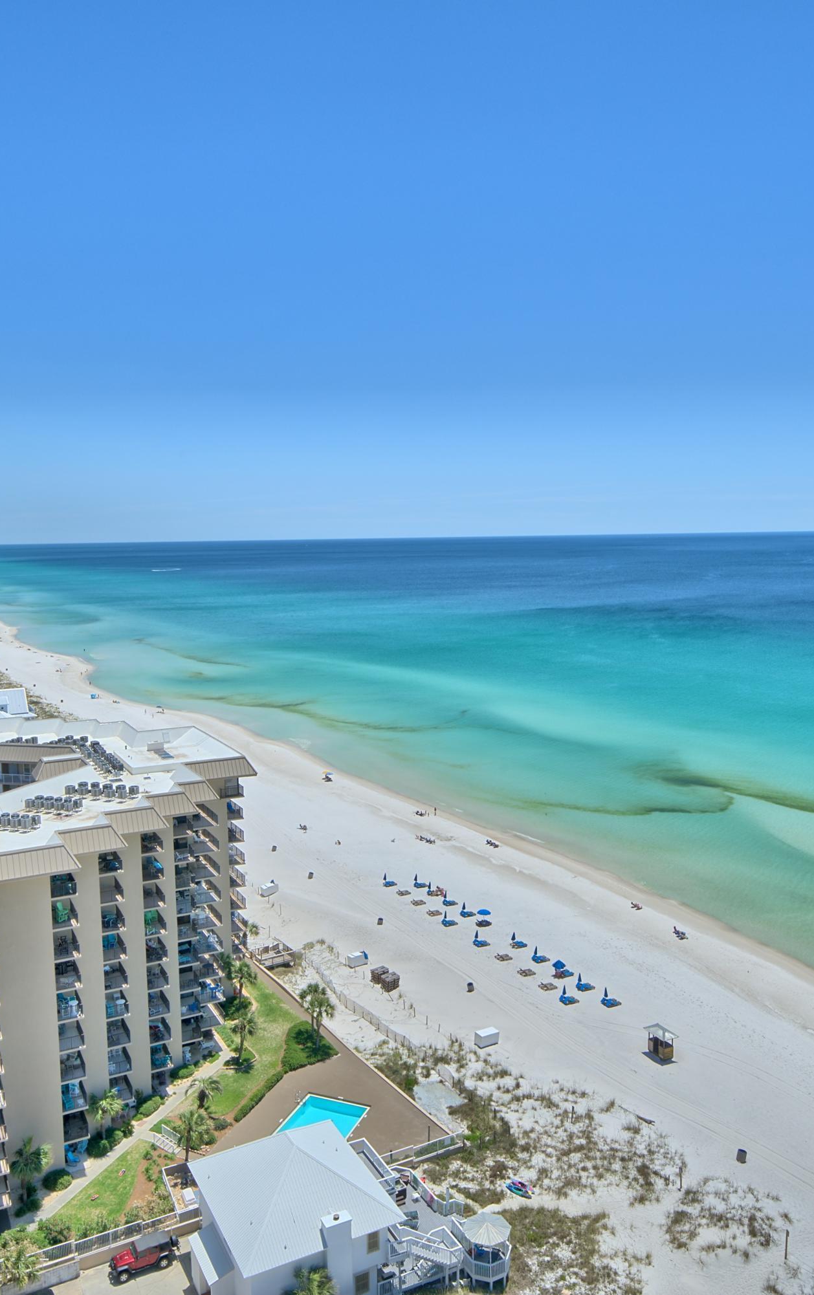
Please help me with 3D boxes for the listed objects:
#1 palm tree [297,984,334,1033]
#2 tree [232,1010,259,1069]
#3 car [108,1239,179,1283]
[{"bbox_3d":[-9.471,38.065,106.697,3.400,5.800,3.400,-1,6,0],"label":"palm tree"},{"bbox_3d":[-16.674,39.564,103.592,2.800,5.000,2.800,-1,6,0],"label":"tree"},{"bbox_3d":[-19.460,44.977,75.716,4.650,1.800,1.870,-4,7,-27],"label":"car"}]

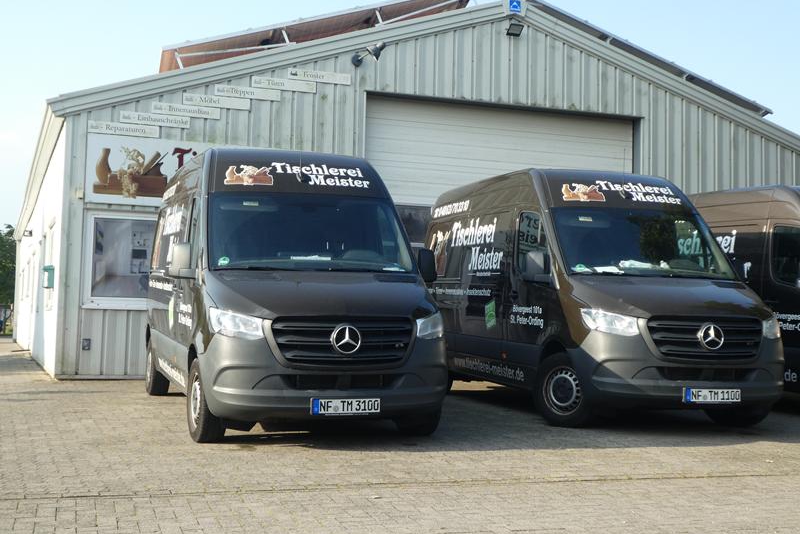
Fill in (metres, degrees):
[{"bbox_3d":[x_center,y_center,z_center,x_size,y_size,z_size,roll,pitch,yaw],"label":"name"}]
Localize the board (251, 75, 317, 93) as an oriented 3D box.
[{"bbox_3d":[-1.597,-2.523,15.056,0.908,0.148,0.030,3,-5,-19],"label":"board"}]

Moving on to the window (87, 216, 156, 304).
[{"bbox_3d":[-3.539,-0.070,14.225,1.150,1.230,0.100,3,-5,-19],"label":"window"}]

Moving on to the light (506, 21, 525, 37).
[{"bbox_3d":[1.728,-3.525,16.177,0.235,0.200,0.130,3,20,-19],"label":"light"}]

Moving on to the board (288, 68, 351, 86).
[{"bbox_3d":[-1.122,-2.667,15.233,0.905,0.148,0.030,3,-5,-19],"label":"board"}]

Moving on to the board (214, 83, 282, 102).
[{"bbox_3d":[-2.079,-2.382,14.877,0.906,0.148,0.030,3,-5,-19],"label":"board"}]

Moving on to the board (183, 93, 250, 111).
[{"bbox_3d":[-2.477,-2.236,14.727,0.909,0.149,0.030,3,-5,-19],"label":"board"}]

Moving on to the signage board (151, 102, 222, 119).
[{"bbox_3d":[-2.863,-2.089,14.581,0.907,0.146,0.030,3,-5,-19],"label":"signage board"}]

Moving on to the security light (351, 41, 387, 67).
[{"bbox_3d":[-0.425,-3.013,15.354,0.410,0.290,0.340,3,-5,-19],"label":"security light"}]

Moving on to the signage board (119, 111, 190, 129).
[{"bbox_3d":[-3.246,-1.950,14.436,0.914,0.148,0.030,3,-5,-19],"label":"signage board"}]

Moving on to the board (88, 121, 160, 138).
[{"bbox_3d":[-3.626,-1.807,14.293,0.913,0.148,0.030,3,-5,-19],"label":"board"}]

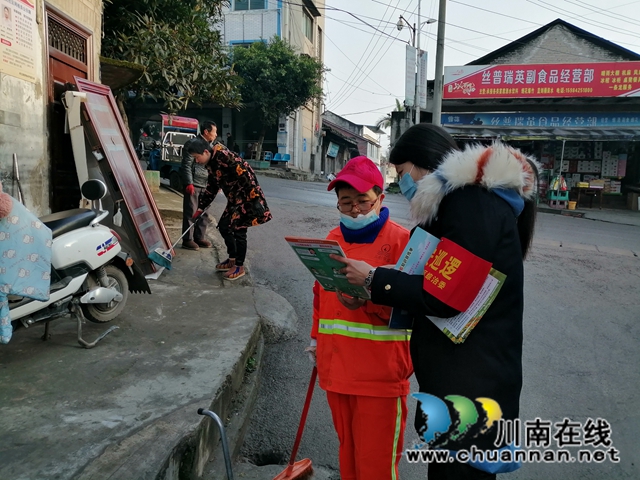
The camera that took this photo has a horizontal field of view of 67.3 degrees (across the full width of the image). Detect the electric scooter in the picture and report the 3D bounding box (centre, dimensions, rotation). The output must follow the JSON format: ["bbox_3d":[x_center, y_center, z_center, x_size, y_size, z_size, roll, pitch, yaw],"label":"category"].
[{"bbox_3d":[-1.637,0.127,2.745,0.680,1.080,1.680,5,8,20],"label":"electric scooter"}]

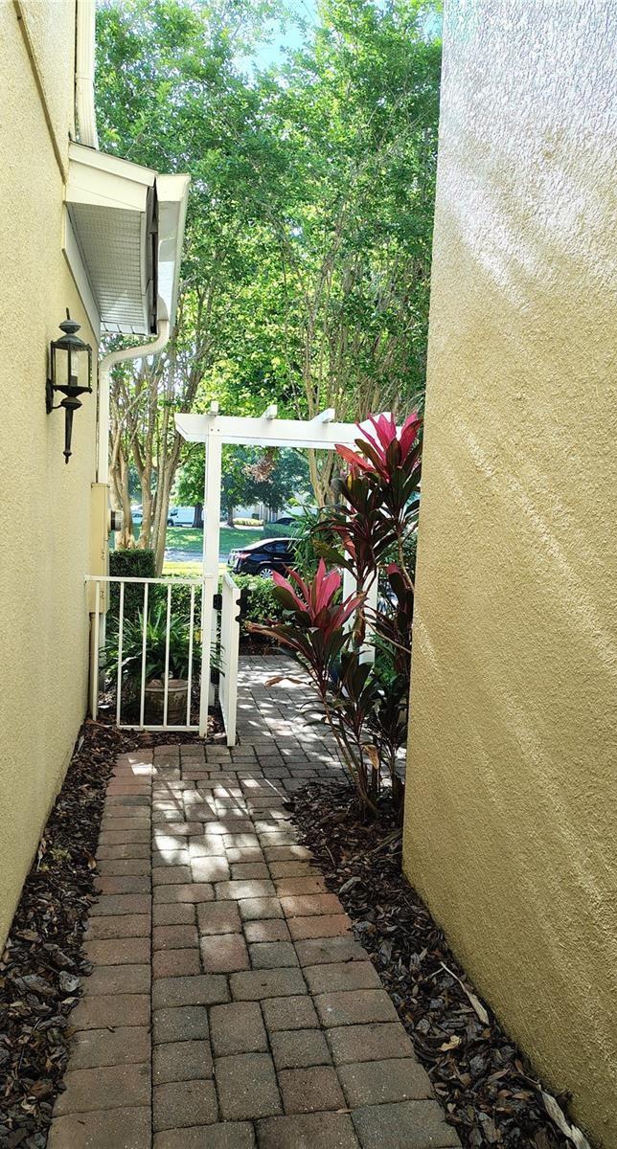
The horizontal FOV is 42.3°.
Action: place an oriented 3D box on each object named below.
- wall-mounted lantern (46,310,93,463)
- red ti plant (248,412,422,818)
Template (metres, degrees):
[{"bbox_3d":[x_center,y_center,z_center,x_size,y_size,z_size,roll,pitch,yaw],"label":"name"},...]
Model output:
[{"bbox_3d":[-0.948,-0.753,3.209,0.185,0.615,0.170,2,3,-11],"label":"wall-mounted lantern"},{"bbox_3d":[0.211,0.172,3.909,1.050,1.950,0.950,2,3,-11],"label":"red ti plant"}]

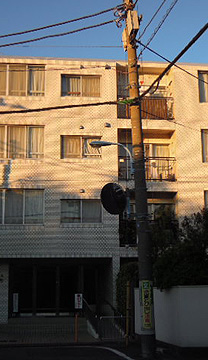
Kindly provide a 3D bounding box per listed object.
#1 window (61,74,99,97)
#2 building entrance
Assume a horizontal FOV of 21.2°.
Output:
[{"bbox_3d":[-0.991,-4.073,24.217,1.724,1.000,0.150,1,-11,-7],"label":"window"},{"bbox_3d":[-2.345,5.301,27.014,4.444,2.535,0.800,1,-12,-7],"label":"building entrance"}]

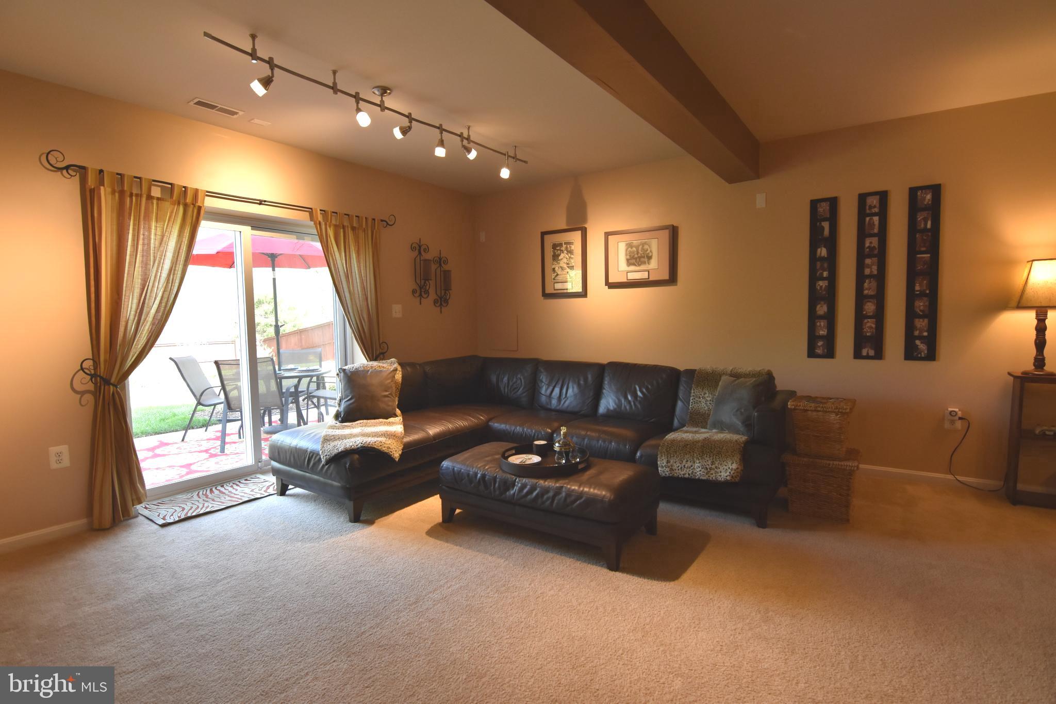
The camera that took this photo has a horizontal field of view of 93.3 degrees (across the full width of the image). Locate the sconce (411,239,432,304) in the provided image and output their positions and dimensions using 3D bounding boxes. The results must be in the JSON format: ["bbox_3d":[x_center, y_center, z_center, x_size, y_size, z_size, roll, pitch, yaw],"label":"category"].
[{"bbox_3d":[-0.992,-0.772,4.802,0.155,0.625,0.235,3,6,35],"label":"sconce"}]

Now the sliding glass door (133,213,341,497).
[{"bbox_3d":[-2.123,0.006,3.791,0.100,2.003,1.692,2,5,38],"label":"sliding glass door"}]

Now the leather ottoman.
[{"bbox_3d":[0.122,0.848,2.997,1.173,0.398,0.618,2,4,34],"label":"leather ottoman"}]

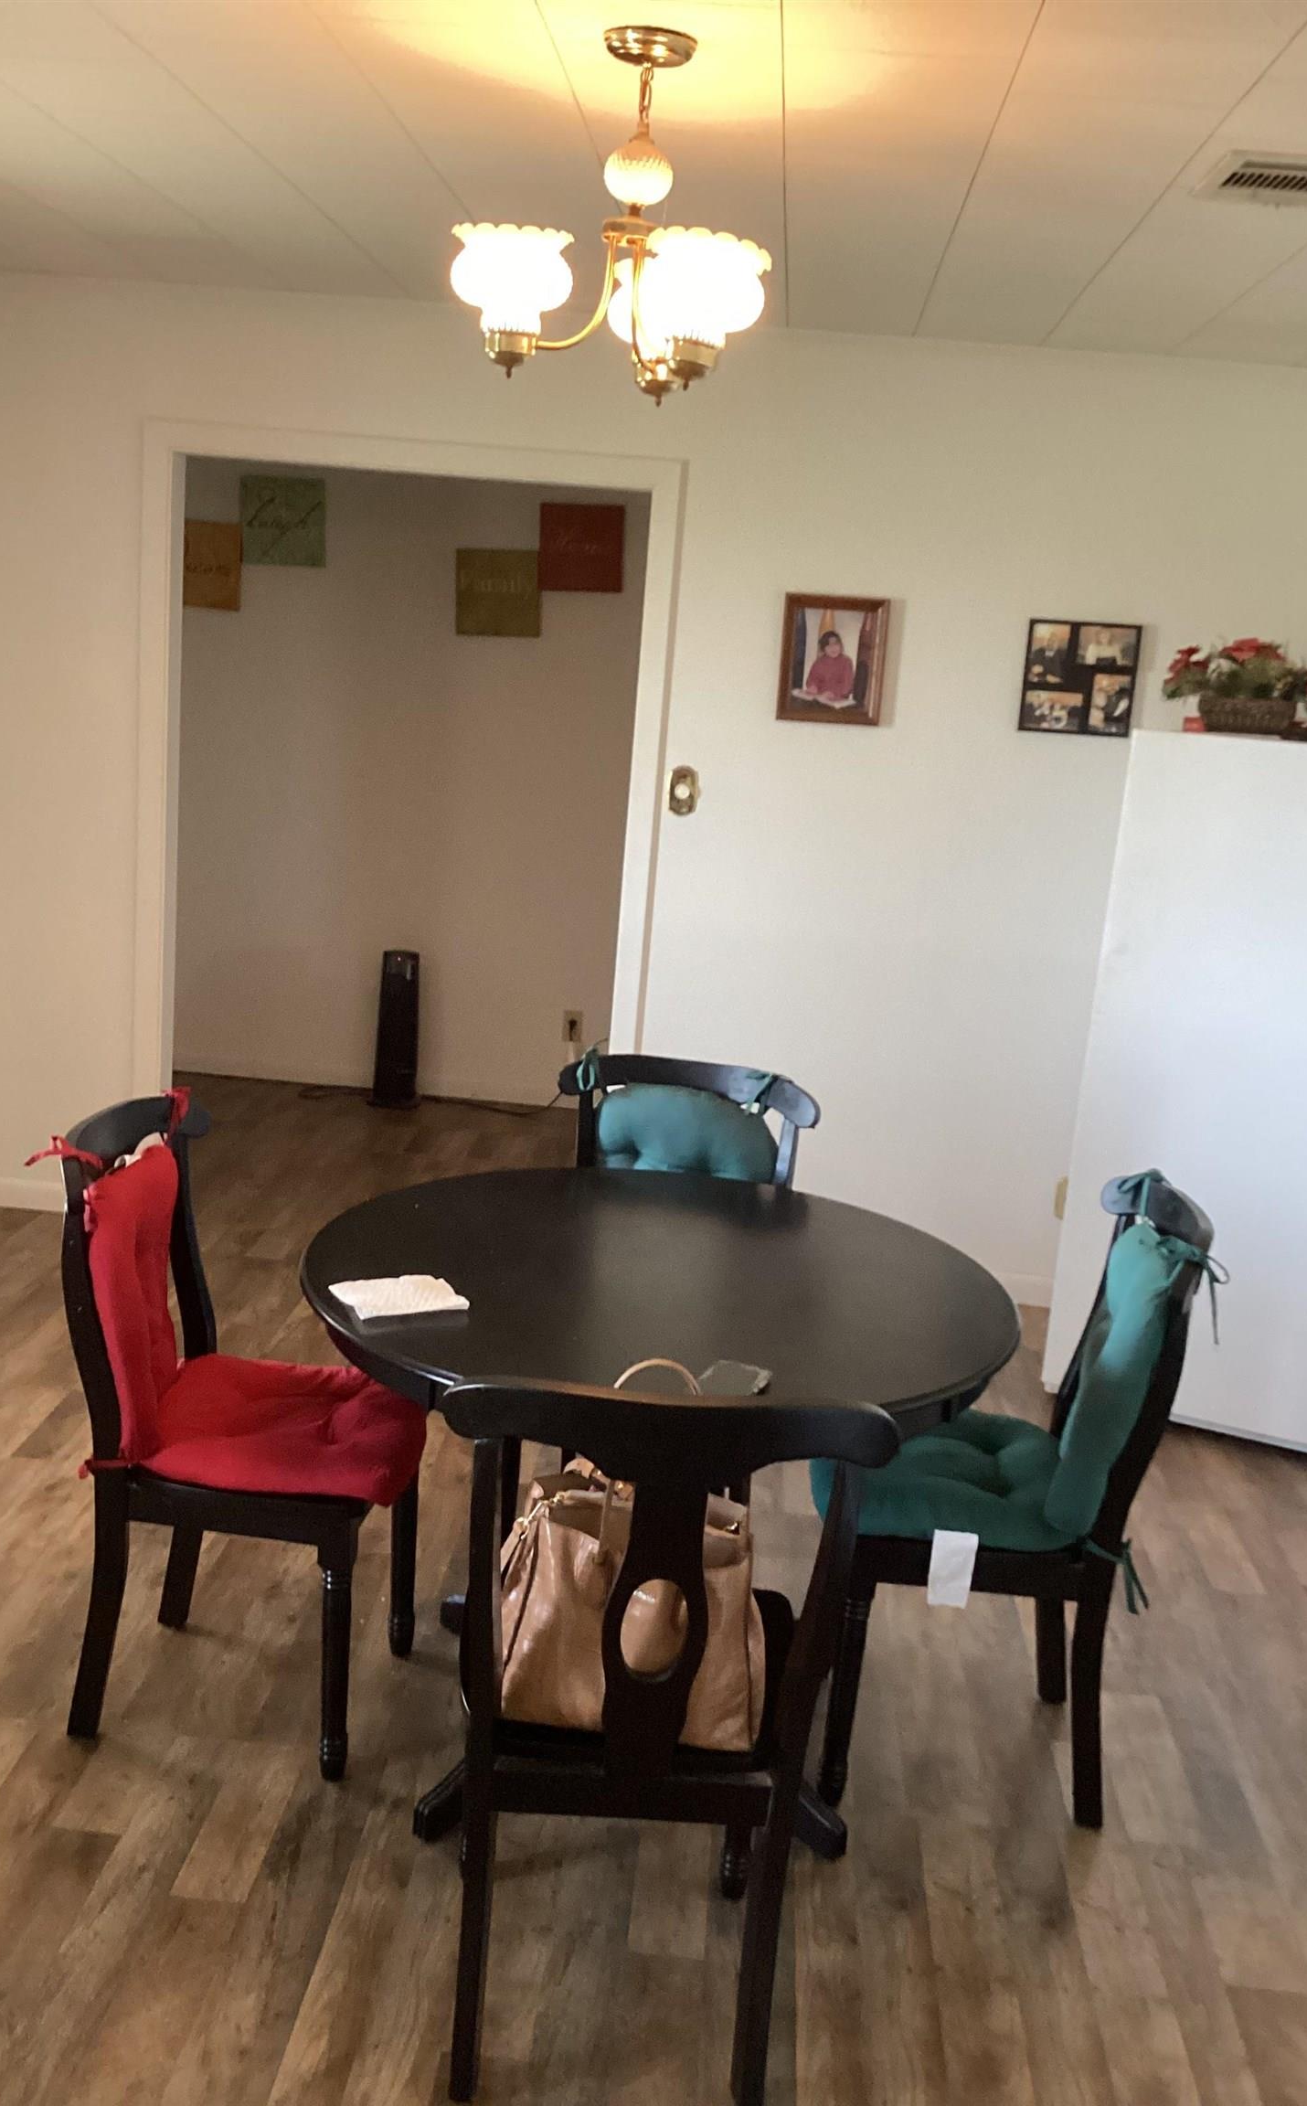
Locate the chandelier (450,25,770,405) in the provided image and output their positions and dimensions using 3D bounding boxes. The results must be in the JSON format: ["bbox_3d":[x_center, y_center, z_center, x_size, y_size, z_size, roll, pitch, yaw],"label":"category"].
[{"bbox_3d":[-0.038,-1.092,2.465,0.430,0.440,0.420,5,13,3],"label":"chandelier"}]

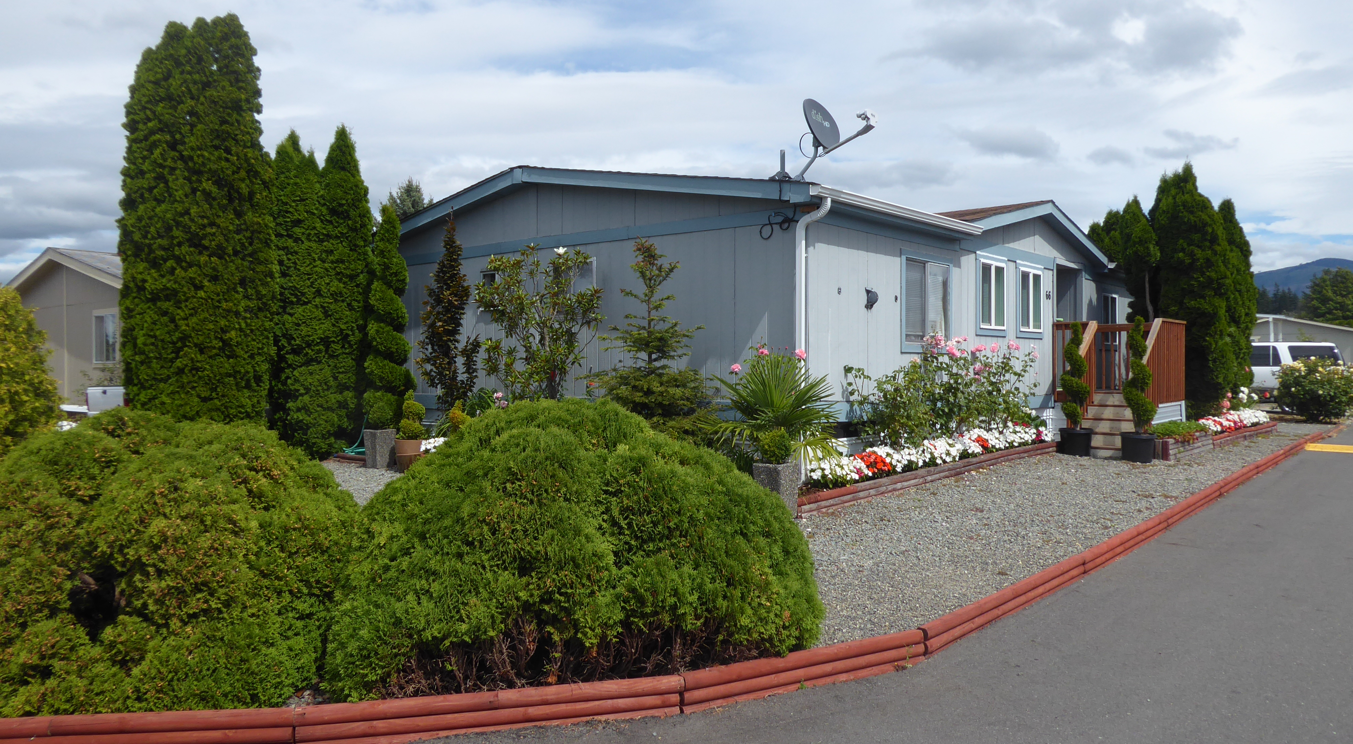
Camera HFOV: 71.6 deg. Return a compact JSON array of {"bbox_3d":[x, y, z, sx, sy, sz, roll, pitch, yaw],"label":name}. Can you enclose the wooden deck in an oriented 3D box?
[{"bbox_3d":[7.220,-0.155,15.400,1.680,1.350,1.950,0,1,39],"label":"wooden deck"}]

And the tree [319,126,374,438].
[{"bbox_3d":[-4.577,-1.153,13.000,0.880,4.506,0.880,0,0,0],"label":"tree"}]

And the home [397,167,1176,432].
[{"bbox_3d":[2.850,-0.750,17.400,8.600,3.780,14.800,0,0,40],"label":"home"}]

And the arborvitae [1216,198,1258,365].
[{"bbox_3d":[10.678,-1.118,18.000,1.050,4.436,1.050,0,0,0],"label":"arborvitae"}]

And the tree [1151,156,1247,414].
[{"bbox_3d":[10.150,-1.464,18.400,1.750,5.100,1.750,0,1,30],"label":"tree"}]

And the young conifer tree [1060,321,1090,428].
[{"bbox_3d":[5.900,0.026,13.850,0.450,1.580,0.450,0,0,24],"label":"young conifer tree"}]

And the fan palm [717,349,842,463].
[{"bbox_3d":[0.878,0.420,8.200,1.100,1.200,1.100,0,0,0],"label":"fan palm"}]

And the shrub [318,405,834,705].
[{"bbox_3d":[-0.530,0.733,4.950,2.350,1.190,2.000,0,0,-13],"label":"shrub"}]

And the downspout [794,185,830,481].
[{"bbox_3d":[1.342,-0.296,9.153,0.360,2.910,0.100,0,1,39],"label":"downspout"}]

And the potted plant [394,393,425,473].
[{"bbox_3d":[-2.981,0.663,10.500,0.360,0.911,0.360,0,0,0],"label":"potted plant"}]

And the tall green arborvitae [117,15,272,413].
[{"bbox_3d":[-6.380,-1.685,12.500,2.000,5.950,2.000,0,0,-24],"label":"tall green arborvitae"}]

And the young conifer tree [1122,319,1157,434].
[{"bbox_3d":[5.972,0.034,12.100,0.450,1.500,0.450,0,0,0],"label":"young conifer tree"}]

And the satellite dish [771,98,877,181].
[{"bbox_3d":[1.451,-2.251,9.100,0.950,0.800,0.520,0,1,39],"label":"satellite dish"}]

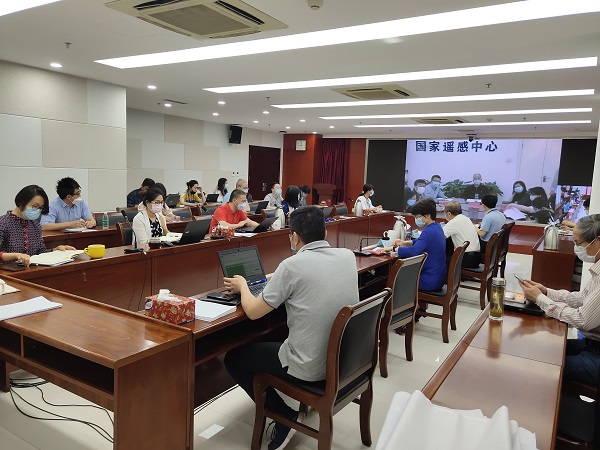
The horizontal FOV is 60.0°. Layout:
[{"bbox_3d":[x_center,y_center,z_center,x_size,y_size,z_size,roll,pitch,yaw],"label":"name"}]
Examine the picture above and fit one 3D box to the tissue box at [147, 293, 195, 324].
[{"bbox_3d":[-0.591,0.379,2.377,0.215,0.092,0.118,6,7,31],"label":"tissue box"}]

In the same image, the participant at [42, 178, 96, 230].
[{"bbox_3d":[-2.340,0.143,5.446,0.680,1.280,0.560,6,7,31],"label":"participant"}]

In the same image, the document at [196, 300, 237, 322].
[{"bbox_3d":[-0.478,0.406,2.504,0.300,0.028,0.215,6,7,31],"label":"document"}]

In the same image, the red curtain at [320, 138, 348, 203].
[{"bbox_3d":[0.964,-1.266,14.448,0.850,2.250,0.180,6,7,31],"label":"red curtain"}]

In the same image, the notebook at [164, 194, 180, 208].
[{"bbox_3d":[-2.141,-0.398,8.683,0.280,0.220,0.340,6,7,31],"label":"notebook"}]

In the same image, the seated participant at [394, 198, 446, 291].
[{"bbox_3d":[0.977,0.371,4.581,0.720,1.260,0.480,6,7,31],"label":"seated participant"}]

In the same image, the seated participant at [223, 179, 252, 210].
[{"bbox_3d":[-0.910,-0.076,8.230,0.680,1.280,0.540,6,7,31],"label":"seated participant"}]

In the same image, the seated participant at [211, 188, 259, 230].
[{"bbox_3d":[-0.706,0.180,6.021,0.680,1.250,0.560,6,7,31],"label":"seated participant"}]

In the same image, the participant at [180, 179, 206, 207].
[{"bbox_3d":[-1.893,-0.212,9.406,0.660,1.220,0.500,6,7,31],"label":"participant"}]

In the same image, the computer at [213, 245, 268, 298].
[{"bbox_3d":[-0.236,0.262,2.988,0.310,0.225,0.350,6,7,34],"label":"computer"}]

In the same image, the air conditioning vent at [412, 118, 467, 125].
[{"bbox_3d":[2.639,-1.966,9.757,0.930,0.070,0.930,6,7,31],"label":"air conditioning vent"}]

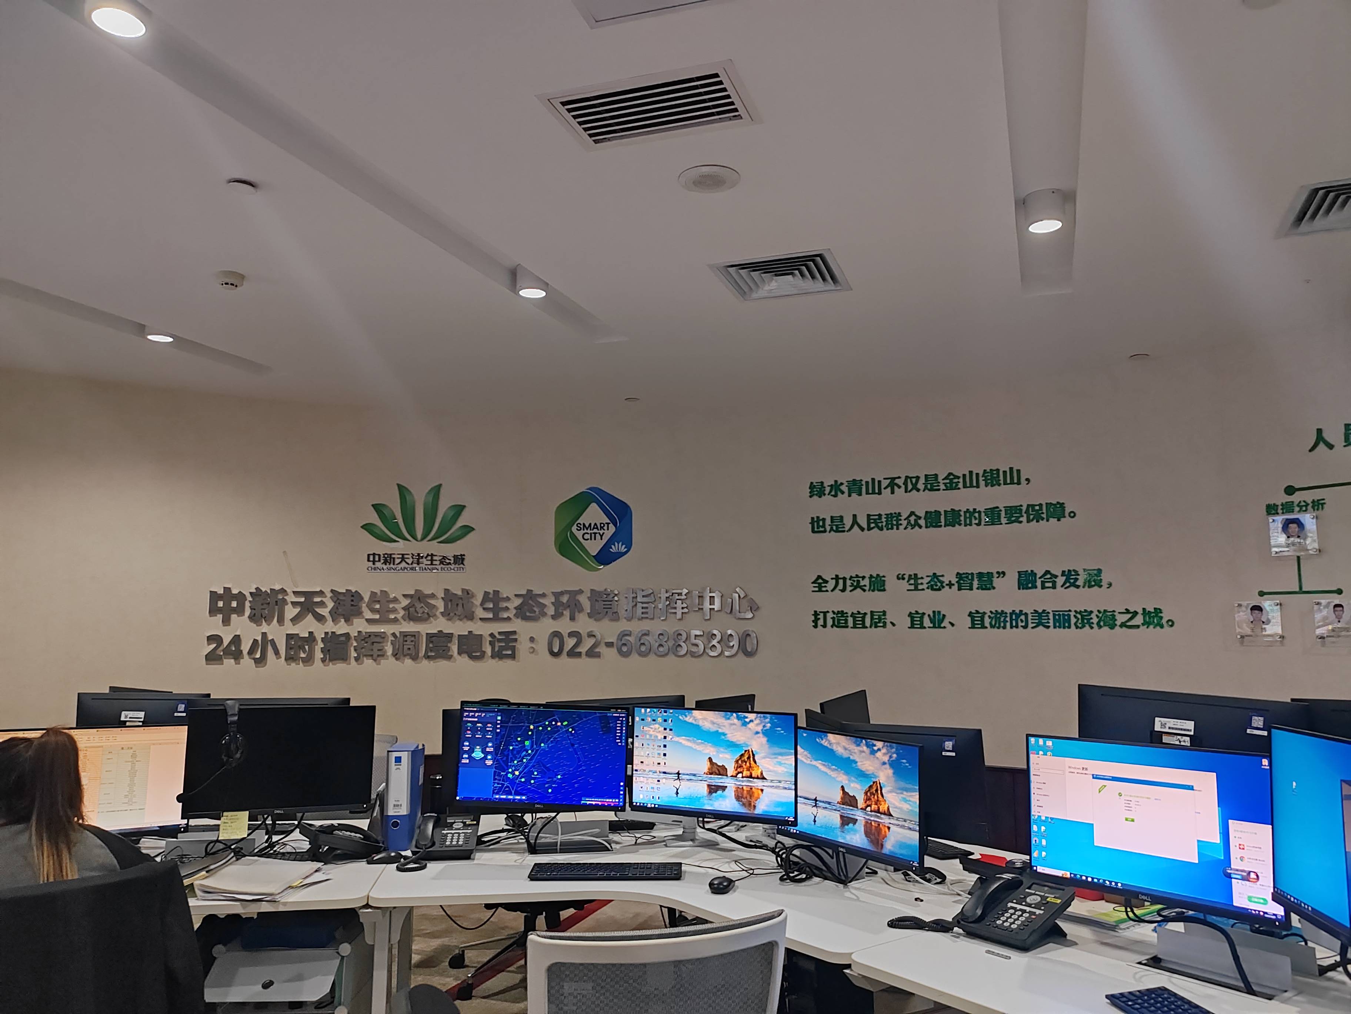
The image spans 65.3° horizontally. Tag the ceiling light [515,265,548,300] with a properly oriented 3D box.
[{"bbox_3d":[-0.596,-0.945,4.413,0.130,0.110,0.130,0,-6,0],"label":"ceiling light"}]

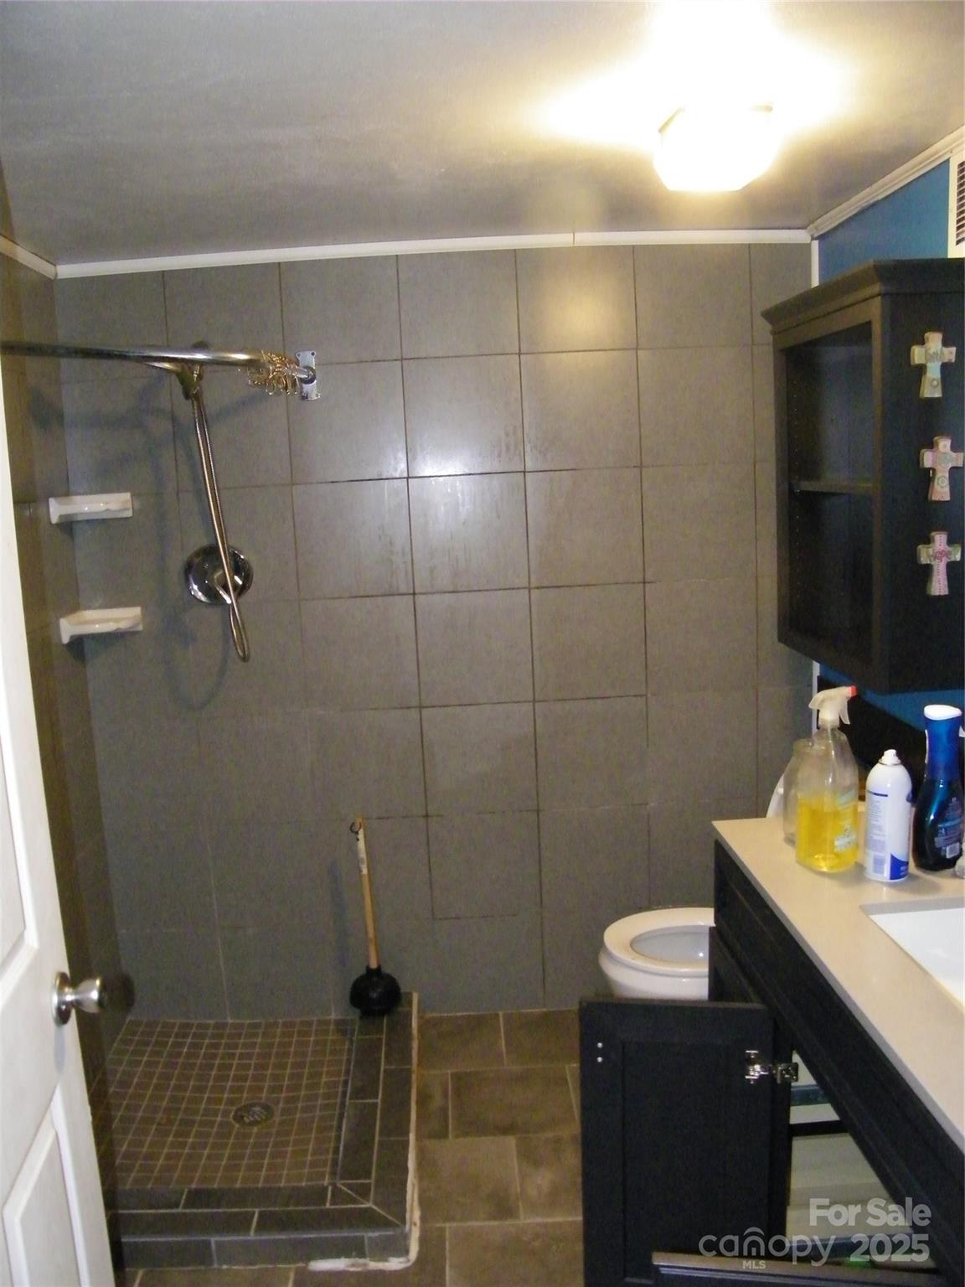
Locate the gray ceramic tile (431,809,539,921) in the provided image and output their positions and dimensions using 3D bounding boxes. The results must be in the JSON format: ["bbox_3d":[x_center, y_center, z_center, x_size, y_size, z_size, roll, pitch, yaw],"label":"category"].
[{"bbox_3d":[0.007,0.620,2.921,0.304,0.304,0.010,-3,8,0],"label":"gray ceramic tile"}]

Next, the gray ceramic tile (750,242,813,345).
[{"bbox_3d":[0.779,-0.909,2.702,0.162,0.248,0.010,-3,8,-1],"label":"gray ceramic tile"}]

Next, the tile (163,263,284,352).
[{"bbox_3d":[-0.664,-0.836,2.686,0.303,0.261,0.012,-3,8,0],"label":"tile"}]

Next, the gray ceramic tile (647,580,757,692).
[{"bbox_3d":[0.590,-0.019,2.809,0.303,0.303,0.012,-3,8,0],"label":"gray ceramic tile"}]

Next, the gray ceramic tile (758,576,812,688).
[{"bbox_3d":[0.813,-0.029,2.808,0.146,0.303,0.012,-3,8,0],"label":"gray ceramic tile"}]

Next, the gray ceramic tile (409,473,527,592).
[{"bbox_3d":[-0.043,-0.295,2.788,0.304,0.304,0.010,-3,8,0],"label":"gray ceramic tile"}]

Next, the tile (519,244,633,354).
[{"bbox_3d":[0.247,-0.889,2.703,0.304,0.270,0.010,-3,8,0],"label":"tile"}]

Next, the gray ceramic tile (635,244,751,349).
[{"bbox_3d":[0.542,-0.892,2.679,0.303,0.253,0.012,-3,8,0],"label":"gray ceramic tile"}]

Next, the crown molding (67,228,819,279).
[{"bbox_3d":[-0.127,-1.001,2.643,1.925,0.034,0.025,-3,8,0],"label":"crown molding"}]

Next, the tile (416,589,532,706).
[{"bbox_3d":[-0.021,0.013,2.813,0.303,0.303,0.012,-3,8,0],"label":"tile"}]

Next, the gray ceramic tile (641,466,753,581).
[{"bbox_3d":[0.580,-0.323,2.787,0.304,0.304,0.010,-3,8,0],"label":"gray ceramic tile"}]

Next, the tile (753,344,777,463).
[{"bbox_3d":[0.783,-0.626,2.719,0.148,0.303,0.012,-3,8,0],"label":"tile"}]

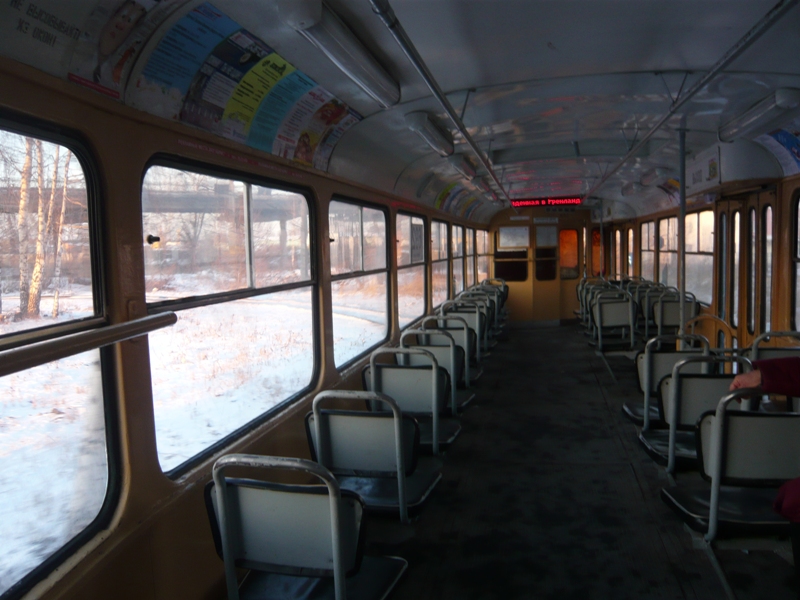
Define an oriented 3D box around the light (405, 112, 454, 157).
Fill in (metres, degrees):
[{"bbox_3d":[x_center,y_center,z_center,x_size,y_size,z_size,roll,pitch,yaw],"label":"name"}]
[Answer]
[{"bbox_3d":[0.175,-0.858,3.377,0.110,0.100,0.960,-1,5,12],"label":"light"}]

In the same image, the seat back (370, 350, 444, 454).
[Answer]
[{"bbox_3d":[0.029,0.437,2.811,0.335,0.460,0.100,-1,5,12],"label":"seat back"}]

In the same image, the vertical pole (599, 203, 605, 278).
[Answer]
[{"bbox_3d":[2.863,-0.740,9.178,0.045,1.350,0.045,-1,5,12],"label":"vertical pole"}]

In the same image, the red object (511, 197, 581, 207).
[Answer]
[{"bbox_3d":[2.257,-1.505,9.959,1.080,0.130,0.080,-1,5,12],"label":"red object"}]

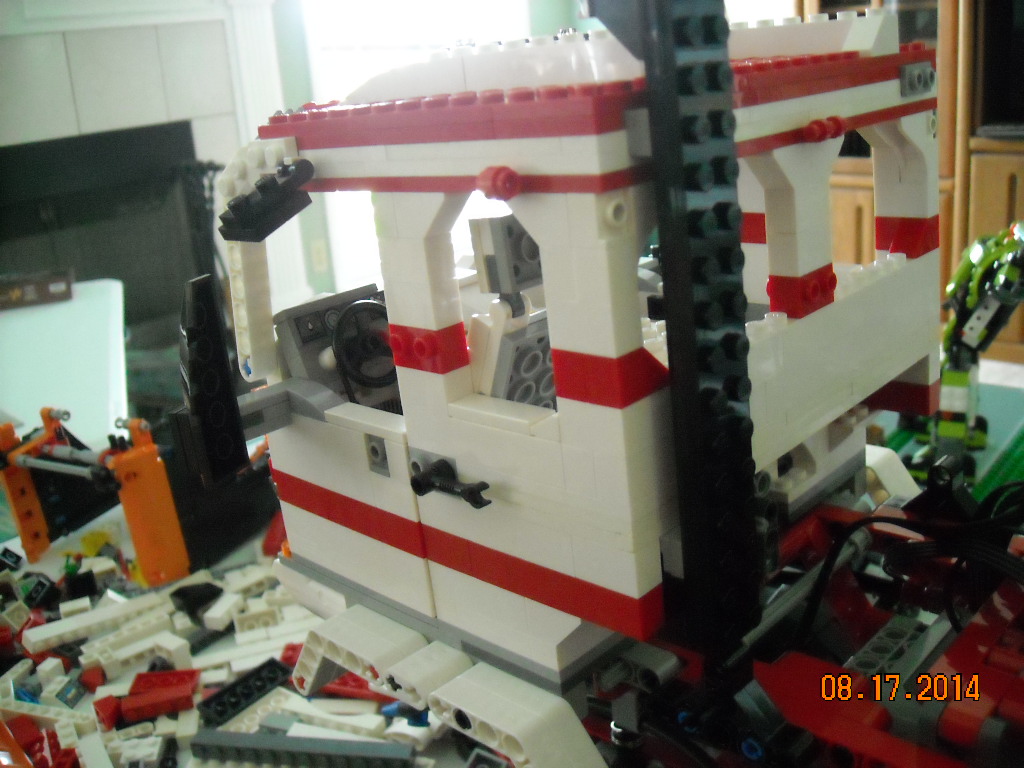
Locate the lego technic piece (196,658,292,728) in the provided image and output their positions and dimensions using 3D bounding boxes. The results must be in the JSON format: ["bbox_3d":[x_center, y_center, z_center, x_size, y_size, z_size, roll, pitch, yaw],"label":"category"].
[{"bbox_3d":[-0.136,0.157,0.531,0.016,0.005,0.048,15,27,37],"label":"lego technic piece"}]

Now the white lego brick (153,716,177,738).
[{"bbox_3d":[-0.154,0.152,0.460,0.009,0.007,0.009,-6,17,2],"label":"white lego brick"}]

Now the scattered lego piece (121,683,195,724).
[{"bbox_3d":[-0.170,0.155,0.498,0.032,0.009,0.008,-9,15,-17],"label":"scattered lego piece"}]

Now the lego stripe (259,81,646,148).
[{"bbox_3d":[-0.017,-0.054,0.210,0.102,0.008,0.016,11,25,44],"label":"lego stripe"}]

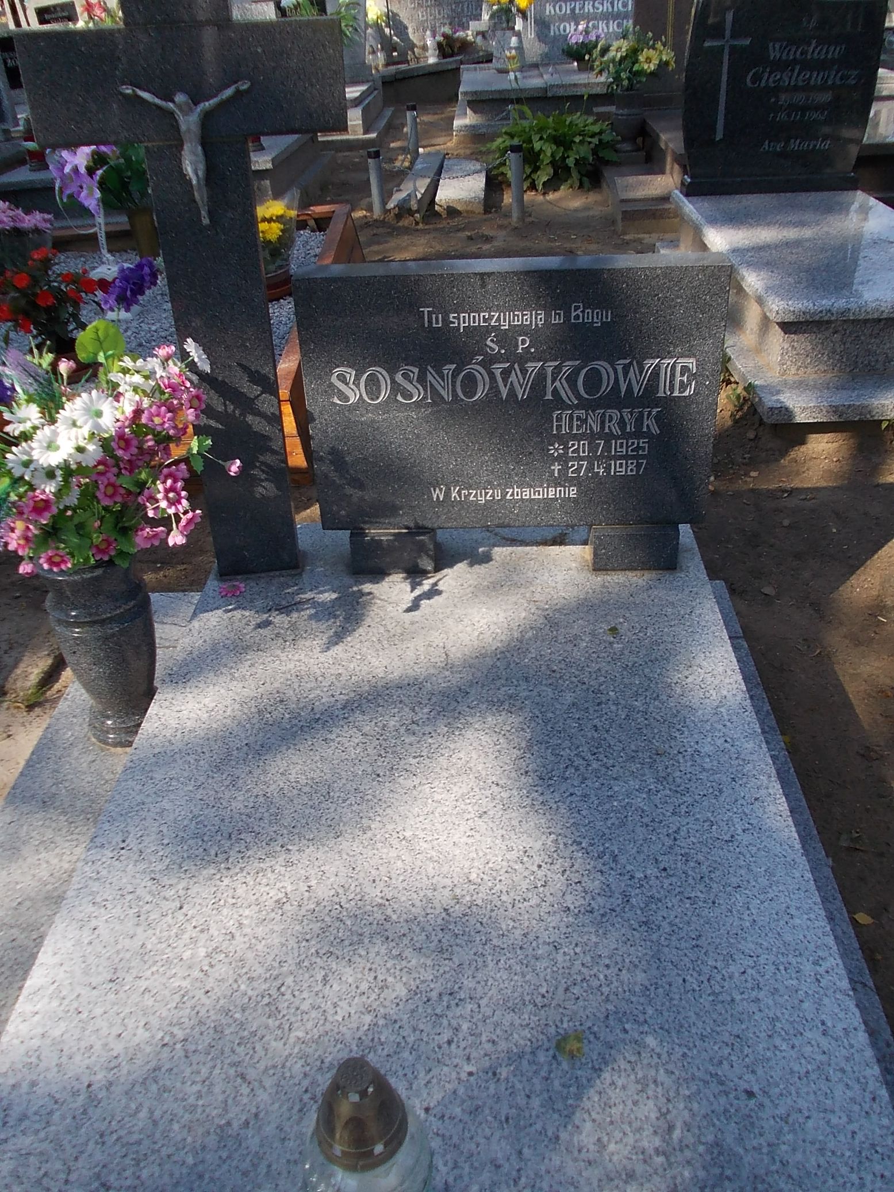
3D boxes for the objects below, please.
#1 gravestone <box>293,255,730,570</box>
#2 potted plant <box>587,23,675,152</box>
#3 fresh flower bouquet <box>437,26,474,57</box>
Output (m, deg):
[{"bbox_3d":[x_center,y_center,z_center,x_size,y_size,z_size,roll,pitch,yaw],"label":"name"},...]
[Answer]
[{"bbox_3d":[0.106,-0.330,1.635,0.680,0.445,0.066,-1,32,4],"label":"gravestone"},{"bbox_3d":[0.962,-2.659,5.050,0.451,0.572,0.406,-1,33,4],"label":"potted plant"},{"bbox_3d":[0.070,-4.654,8.100,0.305,0.211,0.260,-1,33,4],"label":"fresh flower bouquet"}]

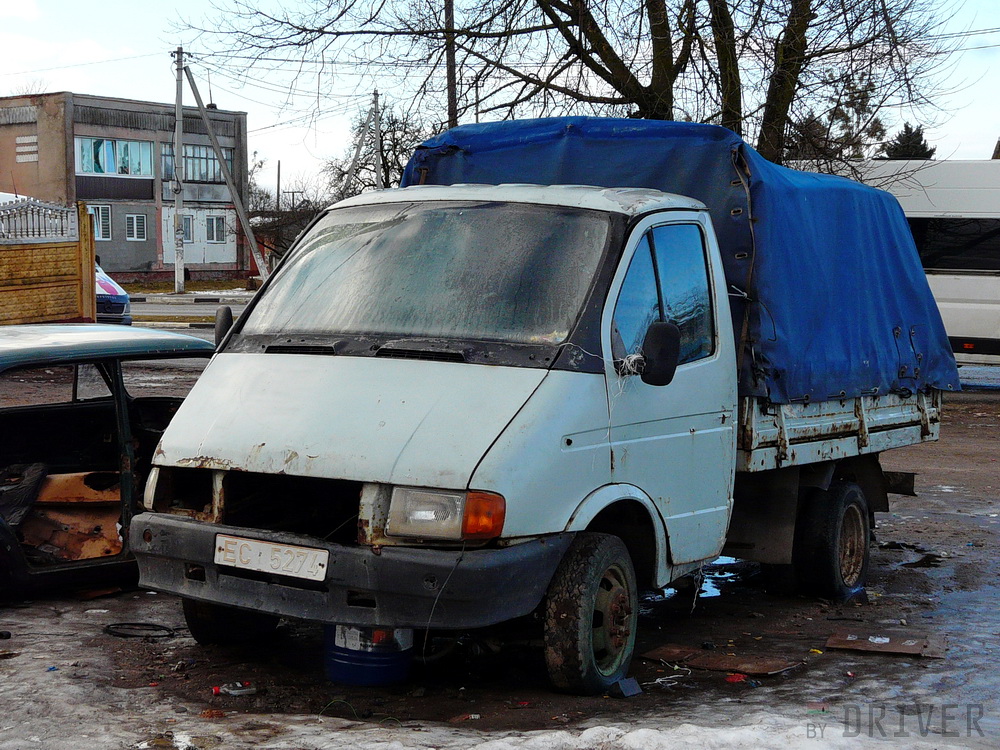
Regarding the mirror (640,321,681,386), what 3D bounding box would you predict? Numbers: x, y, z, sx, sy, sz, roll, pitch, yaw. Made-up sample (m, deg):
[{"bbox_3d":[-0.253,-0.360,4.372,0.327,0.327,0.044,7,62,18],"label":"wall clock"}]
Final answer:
[{"bbox_3d":[0.606,-0.080,5.313,0.150,0.250,0.090,3,2,23],"label":"mirror"}]

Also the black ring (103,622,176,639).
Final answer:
[{"bbox_3d":[-1.724,1.208,6.770,0.345,0.030,0.340,1,2,0],"label":"black ring"}]

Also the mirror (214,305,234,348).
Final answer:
[{"bbox_3d":[-1.265,-0.198,6.473,0.150,0.250,0.090,4,3,40],"label":"mirror"}]

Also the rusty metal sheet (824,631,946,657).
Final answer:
[{"bbox_3d":[1.810,1.251,6.615,0.550,0.030,0.370,1,2,27],"label":"rusty metal sheet"}]

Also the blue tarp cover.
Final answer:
[{"bbox_3d":[1.170,-0.602,8.248,2.100,1.340,3.400,3,2,32],"label":"blue tarp cover"}]

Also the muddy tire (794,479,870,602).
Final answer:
[{"bbox_3d":[1.887,0.933,7.940,0.200,0.660,0.660,3,2,32],"label":"muddy tire"}]

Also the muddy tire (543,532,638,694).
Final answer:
[{"bbox_3d":[0.367,0.923,5.470,0.190,0.650,0.660,2,2,24],"label":"muddy tire"}]

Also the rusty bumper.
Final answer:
[{"bbox_3d":[-0.691,0.706,5.310,1.880,0.330,0.570,3,2,32],"label":"rusty bumper"}]

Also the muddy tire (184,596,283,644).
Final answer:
[{"bbox_3d":[-1.113,0.867,6.385,0.190,0.650,0.660,2,2,26],"label":"muddy tire"}]

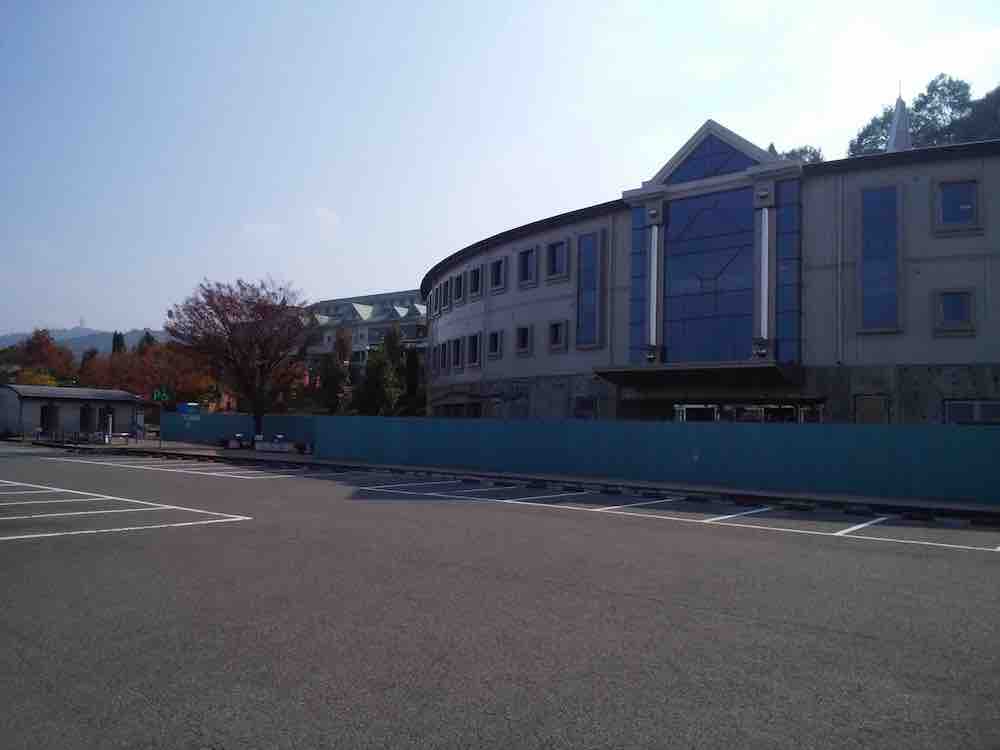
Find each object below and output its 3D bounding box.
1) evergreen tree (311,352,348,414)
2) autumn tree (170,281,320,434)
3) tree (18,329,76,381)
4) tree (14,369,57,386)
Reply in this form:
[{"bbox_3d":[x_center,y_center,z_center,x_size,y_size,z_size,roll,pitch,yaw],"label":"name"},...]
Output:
[{"bbox_3d":[-11.730,1.590,54.000,2.800,6.300,2.800,2,-4,0],"label":"evergreen tree"},{"bbox_3d":[-14.750,-0.710,44.500,8.800,9.580,8.300,2,-4,0],"label":"autumn tree"},{"bbox_3d":[-45.350,0.500,78.000,5.800,9.900,5.500,2,-4,0],"label":"tree"},{"bbox_3d":[-41.510,2.290,70.000,4.200,5.740,3.800,2,-4,0],"label":"tree"}]

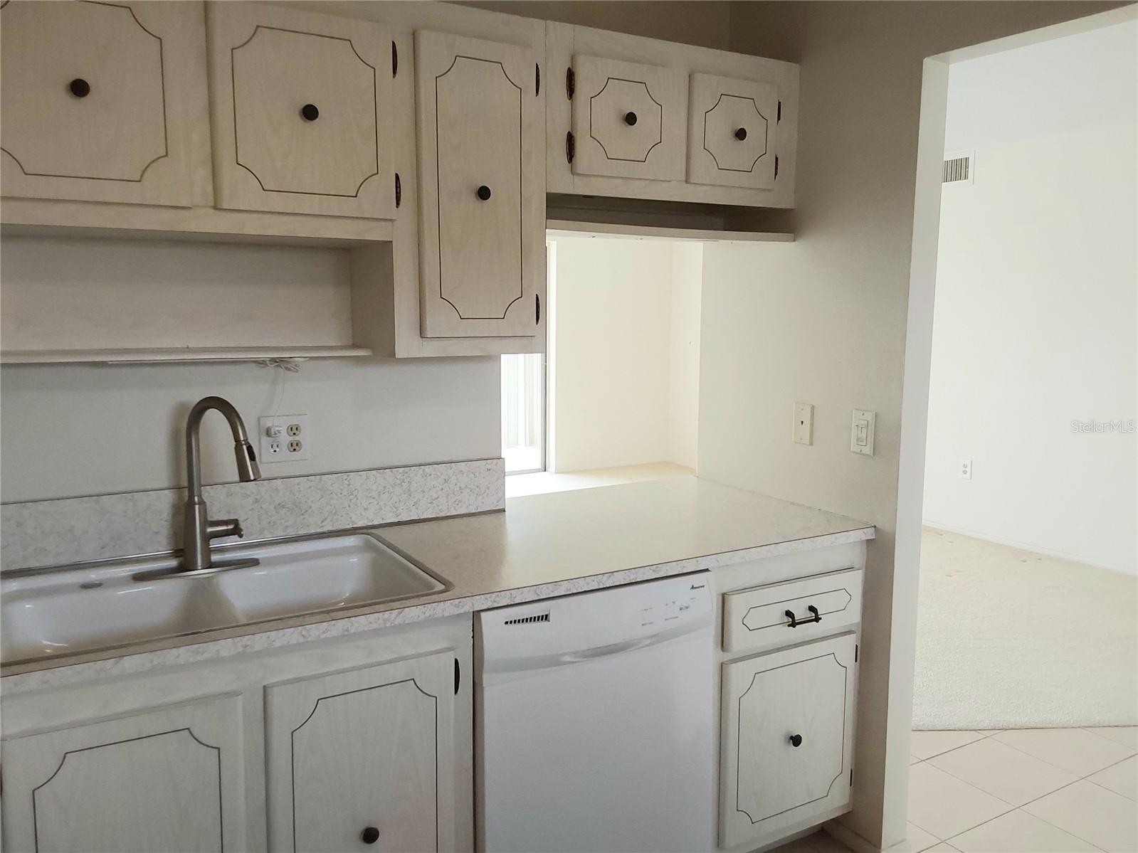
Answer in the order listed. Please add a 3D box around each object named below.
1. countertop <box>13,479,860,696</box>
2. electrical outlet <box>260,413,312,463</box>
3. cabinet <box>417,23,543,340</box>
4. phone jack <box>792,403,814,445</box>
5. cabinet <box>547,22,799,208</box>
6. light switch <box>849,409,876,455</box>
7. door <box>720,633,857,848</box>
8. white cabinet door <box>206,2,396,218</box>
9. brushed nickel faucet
[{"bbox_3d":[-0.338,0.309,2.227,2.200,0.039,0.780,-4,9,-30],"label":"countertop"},{"bbox_3d":[-0.700,0.031,2.264,0.116,0.114,0.010,-4,9,-30],"label":"electrical outlet"},{"bbox_3d":[-0.286,-0.565,2.241,0.345,0.725,0.320,-4,9,-30],"label":"cabinet"},{"bbox_3d":[0.669,-0.006,2.632,0.012,0.115,0.072,-4,9,-30],"label":"phone jack"},{"bbox_3d":[0.221,-0.801,2.511,0.800,0.400,0.320,-4,9,-30],"label":"cabinet"},{"bbox_3d":[0.781,0.017,2.442,0.012,0.115,0.073,-4,9,-30],"label":"light switch"},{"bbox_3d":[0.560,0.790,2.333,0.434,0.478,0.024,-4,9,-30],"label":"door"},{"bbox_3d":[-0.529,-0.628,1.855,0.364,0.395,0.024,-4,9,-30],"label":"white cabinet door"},{"bbox_3d":[-0.725,0.125,1.960,0.260,0.390,0.125,7,10,40],"label":"brushed nickel faucet"}]

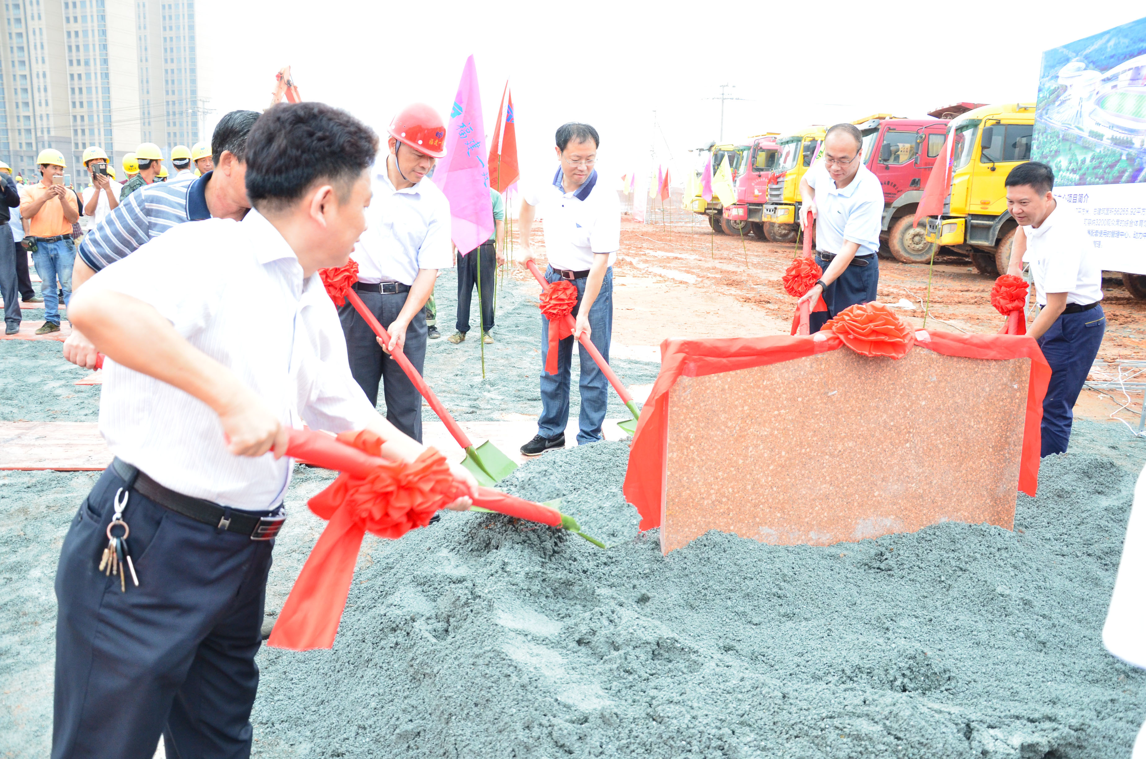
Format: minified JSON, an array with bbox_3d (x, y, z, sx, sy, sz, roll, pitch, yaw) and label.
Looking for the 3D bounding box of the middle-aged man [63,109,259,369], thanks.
[{"bbox_3d":[-0.960,0.060,2.420,0.720,1.580,0.600,4,13,17],"label":"middle-aged man"}]

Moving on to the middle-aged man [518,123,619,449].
[{"bbox_3d":[-0.015,-0.395,4.240,0.550,1.660,0.520,4,13,14],"label":"middle-aged man"}]

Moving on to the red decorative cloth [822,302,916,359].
[{"bbox_3d":[0.987,-0.160,2.860,0.310,0.190,0.230,-2,13,-11],"label":"red decorative cloth"}]

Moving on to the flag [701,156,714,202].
[{"bbox_3d":[2.740,-4.108,17.500,0.270,0.980,0.200,2,13,6],"label":"flag"}]

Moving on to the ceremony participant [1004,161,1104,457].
[{"bbox_3d":[2.281,-0.270,4.050,0.600,1.540,0.500,-7,15,-29],"label":"ceremony participant"}]

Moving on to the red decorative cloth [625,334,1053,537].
[{"bbox_3d":[0.922,0.169,2.980,1.460,0.660,0.240,-2,13,-11],"label":"red decorative cloth"}]

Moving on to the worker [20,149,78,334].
[{"bbox_3d":[-4.926,-1.314,8.100,0.520,1.720,0.420,-6,14,-29],"label":"worker"}]

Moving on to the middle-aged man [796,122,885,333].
[{"bbox_3d":[1.371,-0.466,4.400,0.520,1.640,0.480,5,13,20],"label":"middle-aged man"}]

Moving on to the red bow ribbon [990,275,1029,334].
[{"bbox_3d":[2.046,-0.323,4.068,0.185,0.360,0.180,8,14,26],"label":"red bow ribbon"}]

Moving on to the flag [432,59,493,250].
[{"bbox_3d":[-0.754,-1.529,5.850,0.420,1.320,0.220,0,12,-3],"label":"flag"}]

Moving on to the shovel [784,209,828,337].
[{"bbox_3d":[1.035,-0.325,3.756,0.220,0.200,1.200,3,56,10],"label":"shovel"}]

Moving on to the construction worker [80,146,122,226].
[{"bbox_3d":[-4.956,-1.530,9.000,0.520,1.740,0.480,-5,14,-25],"label":"construction worker"}]

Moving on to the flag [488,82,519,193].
[{"bbox_3d":[-0.688,-2.399,8.500,0.360,1.080,0.220,0,13,-3],"label":"flag"}]

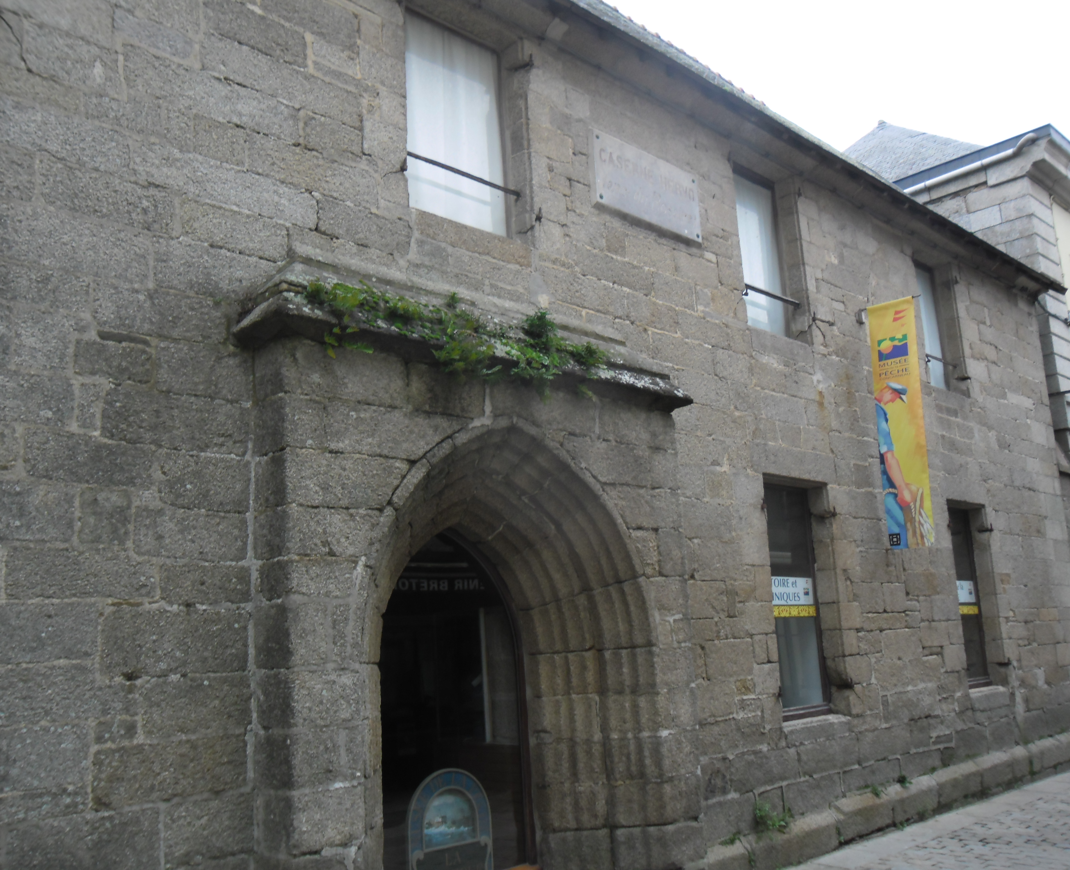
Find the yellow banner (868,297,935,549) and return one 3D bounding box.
[{"bbox_3d":[3.170,-0.114,9.277,0.420,2.170,0.030,-12,-14,43],"label":"yellow banner"}]

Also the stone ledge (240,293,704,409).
[{"bbox_3d":[-0.208,-0.421,6.479,0.450,0.240,3.360,-14,-16,42],"label":"stone ledge"}]

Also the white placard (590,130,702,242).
[{"bbox_3d":[0.792,-1.722,7.534,0.060,0.520,1.170,-12,-14,43],"label":"white placard"}]

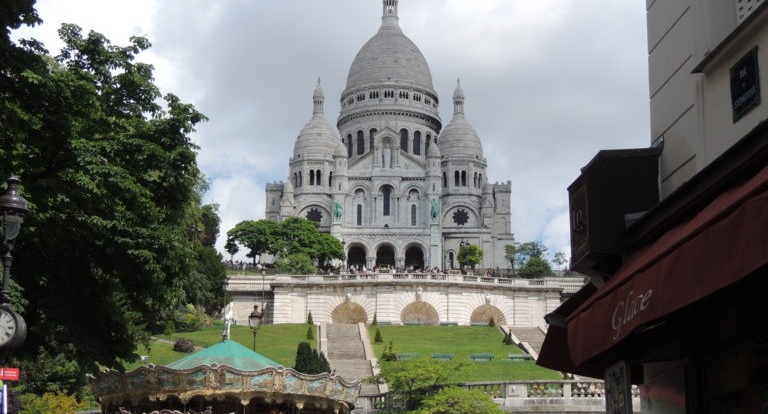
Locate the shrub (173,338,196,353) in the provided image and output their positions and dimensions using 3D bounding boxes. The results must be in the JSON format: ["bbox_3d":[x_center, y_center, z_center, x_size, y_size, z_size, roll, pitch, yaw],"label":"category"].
[{"bbox_3d":[-23.680,16.440,158.000,2.850,1.910,2.420,0,-13,0],"label":"shrub"}]

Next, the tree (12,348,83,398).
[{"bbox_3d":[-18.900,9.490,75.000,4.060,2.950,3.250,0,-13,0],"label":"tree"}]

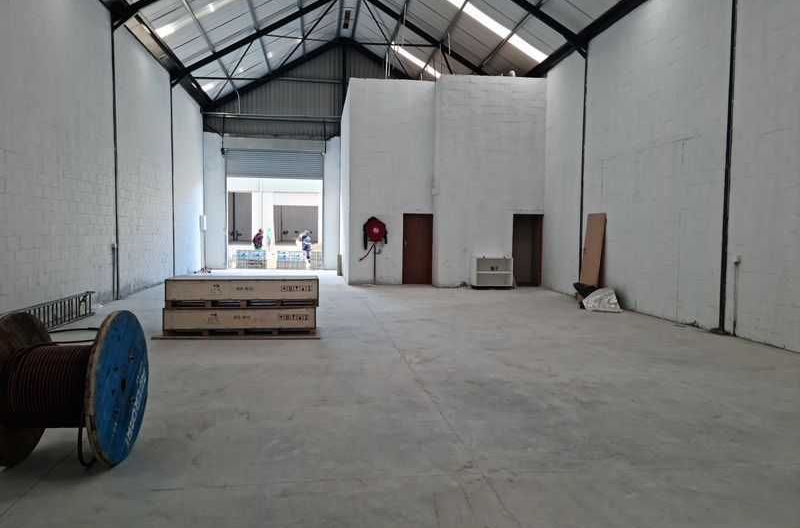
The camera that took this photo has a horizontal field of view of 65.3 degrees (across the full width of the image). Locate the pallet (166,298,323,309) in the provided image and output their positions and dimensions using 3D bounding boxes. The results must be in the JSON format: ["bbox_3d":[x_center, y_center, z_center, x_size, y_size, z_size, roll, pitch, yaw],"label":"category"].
[{"bbox_3d":[-2.286,0.557,9.235,2.140,0.110,0.620,0,3,-8],"label":"pallet"}]

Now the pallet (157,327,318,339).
[{"bbox_3d":[-2.333,0.978,9.232,2.170,0.125,0.640,0,3,-8],"label":"pallet"}]

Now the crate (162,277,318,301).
[{"bbox_3d":[-2.284,0.351,9.223,2.140,0.306,0.620,0,3,-8],"label":"crate"}]

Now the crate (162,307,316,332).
[{"bbox_3d":[-2.326,0.763,9.241,2.140,0.306,0.620,0,3,-8],"label":"crate"}]

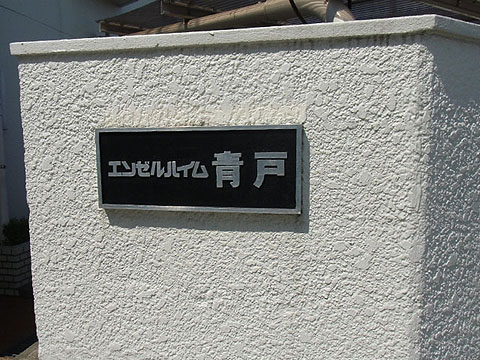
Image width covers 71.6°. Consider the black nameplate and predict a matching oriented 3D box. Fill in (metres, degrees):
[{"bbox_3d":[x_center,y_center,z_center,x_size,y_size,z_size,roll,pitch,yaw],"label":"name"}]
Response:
[{"bbox_3d":[-0.123,-0.030,0.926,0.580,0.229,0.030,1,5,10],"label":"black nameplate"}]

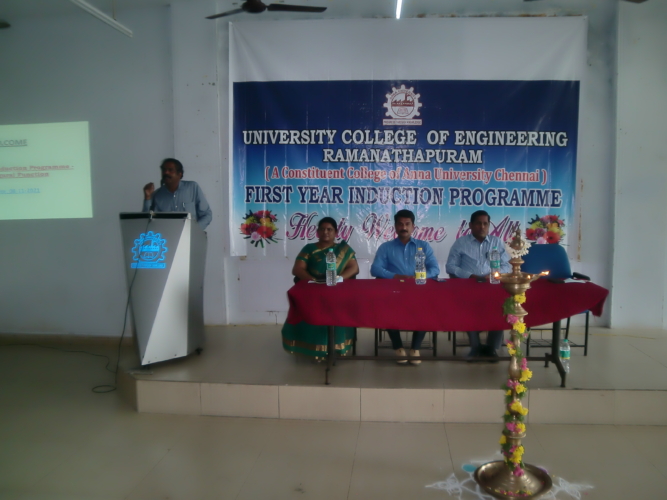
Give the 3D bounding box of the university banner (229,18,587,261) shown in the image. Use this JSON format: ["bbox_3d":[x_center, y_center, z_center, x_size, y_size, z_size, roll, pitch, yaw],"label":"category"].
[{"bbox_3d":[0.722,-1.140,5.683,3.701,2.493,0.050,0,5,6],"label":"university banner"}]

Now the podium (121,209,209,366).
[{"bbox_3d":[-1.487,0.325,4.716,0.570,1.270,0.500,-1,5,-2],"label":"podium"}]

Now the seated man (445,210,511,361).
[{"bbox_3d":[1.263,0.290,4.736,0.580,1.260,0.740,0,5,6],"label":"seated man"}]

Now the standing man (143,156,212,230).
[{"bbox_3d":[-1.444,0.053,5.092,0.560,1.750,0.420,-1,5,-4],"label":"standing man"}]

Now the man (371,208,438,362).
[{"bbox_3d":[0.633,0.288,4.739,0.590,1.280,0.740,0,5,6],"label":"man"}]

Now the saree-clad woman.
[{"bbox_3d":[-0.113,0.322,4.828,0.640,1.220,0.740,0,5,6],"label":"saree-clad woman"}]

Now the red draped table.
[{"bbox_3d":[0.827,0.606,4.181,2.220,0.730,0.640,0,5,6],"label":"red draped table"}]

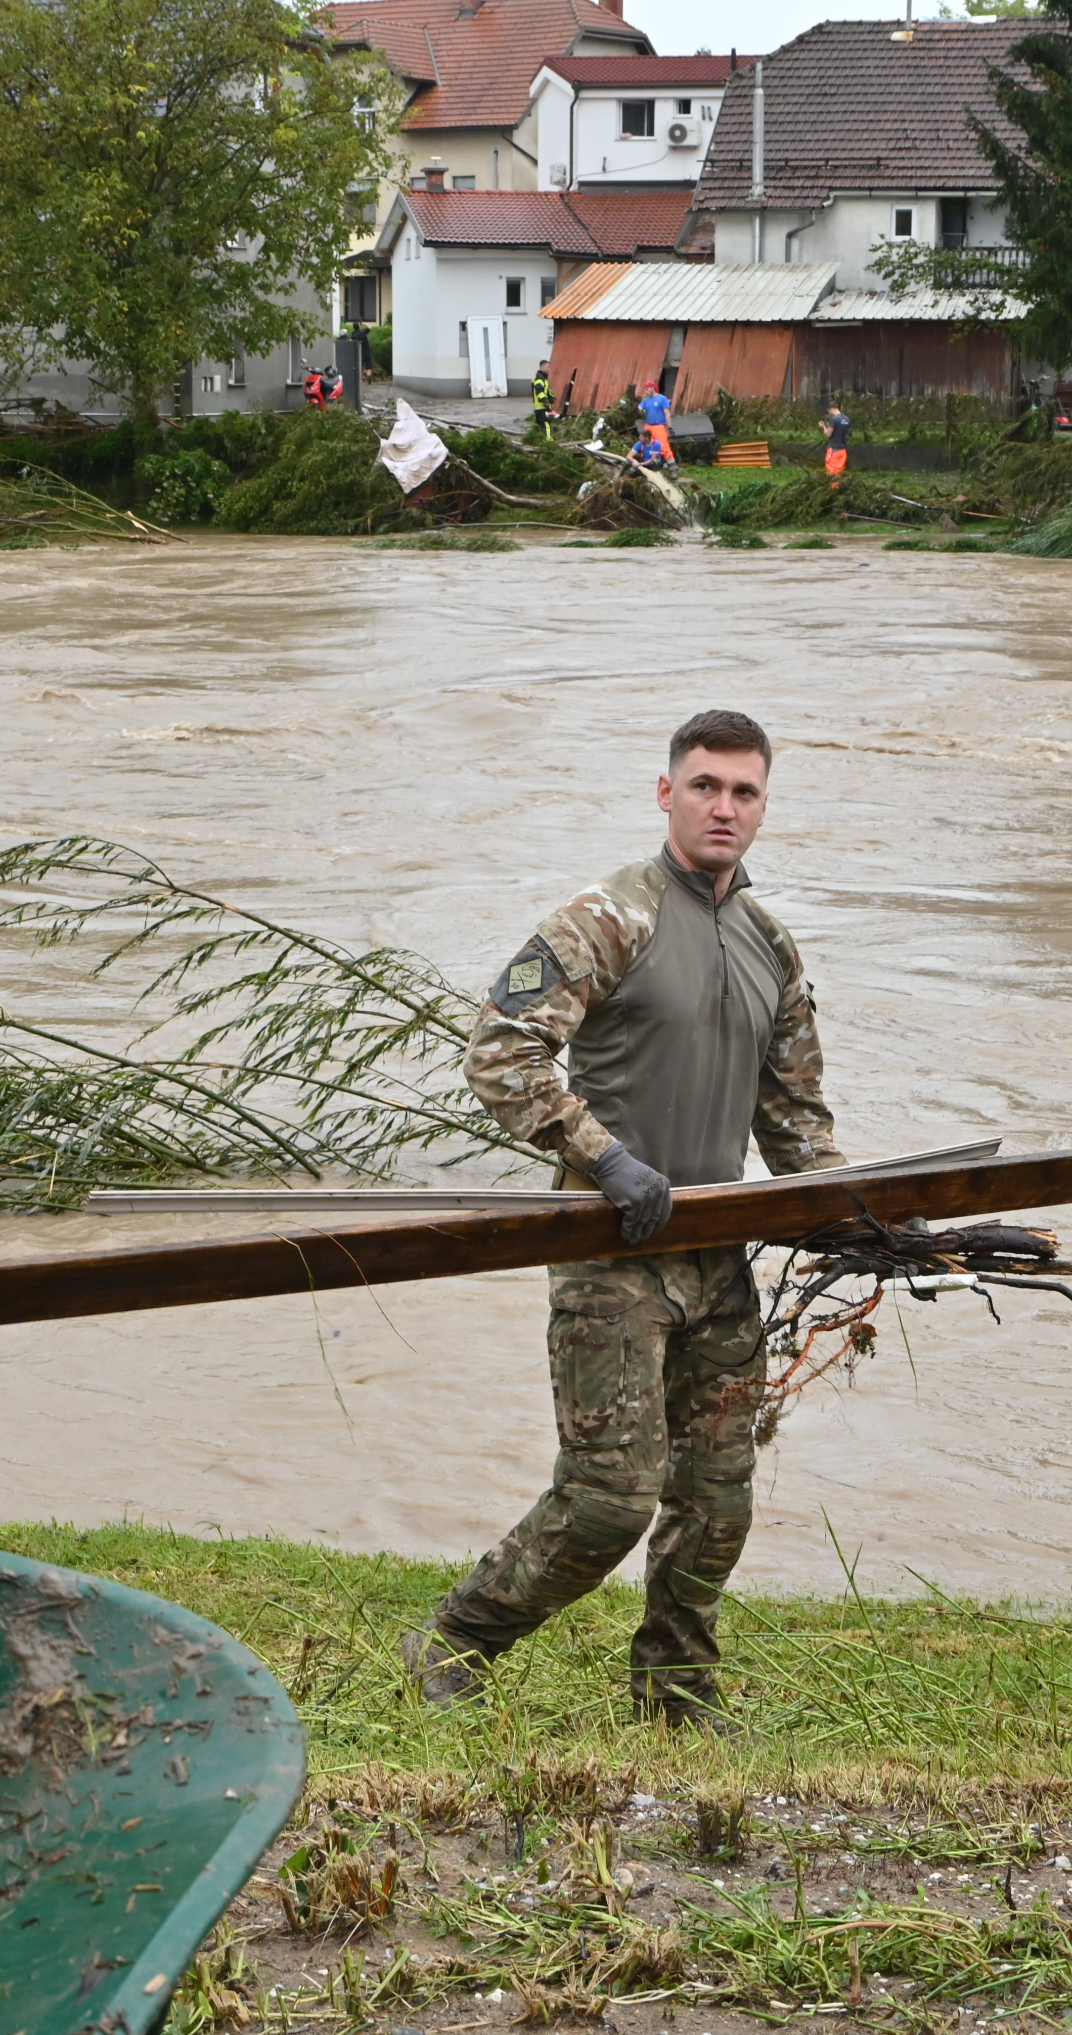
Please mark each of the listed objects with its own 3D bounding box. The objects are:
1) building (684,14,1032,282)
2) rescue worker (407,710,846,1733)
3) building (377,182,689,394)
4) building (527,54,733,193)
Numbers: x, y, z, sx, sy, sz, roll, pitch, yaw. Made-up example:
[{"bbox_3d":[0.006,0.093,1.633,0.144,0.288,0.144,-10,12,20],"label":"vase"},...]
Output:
[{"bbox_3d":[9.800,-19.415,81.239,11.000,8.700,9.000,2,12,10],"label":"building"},{"bbox_3d":[0.155,0.360,5.618,0.620,1.740,0.580,-11,16,-41],"label":"rescue worker"},{"bbox_3d":[0.150,-16.419,76.764,6.400,4.500,5.000,-3,12,-12],"label":"building"},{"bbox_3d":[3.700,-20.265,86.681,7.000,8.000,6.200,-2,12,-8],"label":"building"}]

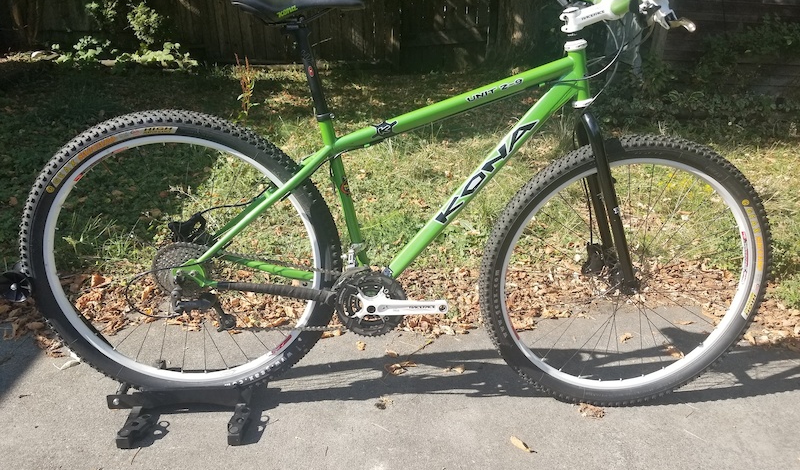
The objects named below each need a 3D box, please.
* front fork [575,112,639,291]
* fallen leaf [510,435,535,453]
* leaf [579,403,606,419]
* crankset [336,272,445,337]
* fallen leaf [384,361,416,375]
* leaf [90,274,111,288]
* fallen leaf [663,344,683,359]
[{"bbox_3d":[0.500,-0.079,1.461,0.075,0.480,0.135,-19,21,5],"label":"front fork"},{"bbox_3d":[0.304,0.518,1.481,0.026,0.012,0.070,-17,28,-39],"label":"fallen leaf"},{"bbox_3d":[0.514,0.472,1.603,0.078,0.020,0.048,13,24,27],"label":"leaf"},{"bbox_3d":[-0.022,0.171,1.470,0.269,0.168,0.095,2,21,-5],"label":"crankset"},{"bbox_3d":[0.000,0.393,1.763,0.090,0.020,0.050,-4,22,-15],"label":"fallen leaf"},{"bbox_3d":[-1.097,0.176,2.205,0.072,0.035,0.045,-5,23,-17],"label":"leaf"},{"bbox_3d":[0.865,0.368,1.899,0.042,0.018,0.082,-10,24,-28],"label":"fallen leaf"}]

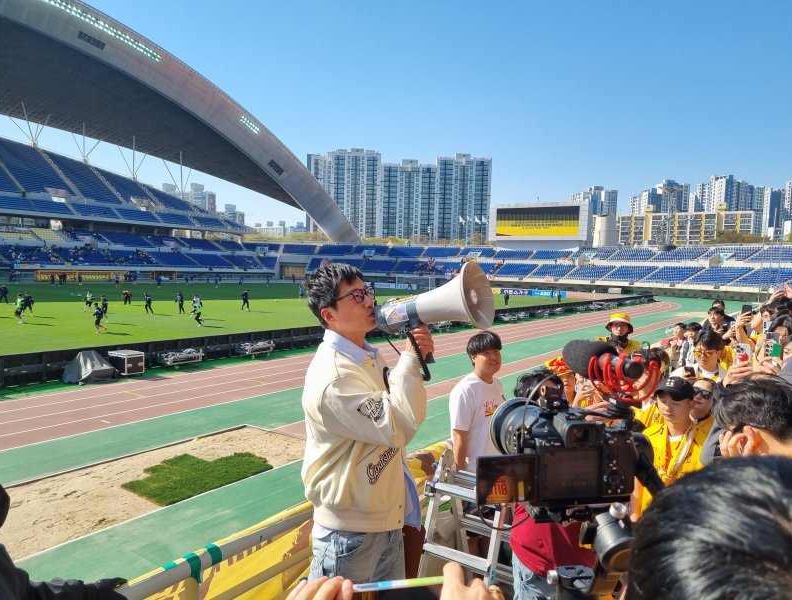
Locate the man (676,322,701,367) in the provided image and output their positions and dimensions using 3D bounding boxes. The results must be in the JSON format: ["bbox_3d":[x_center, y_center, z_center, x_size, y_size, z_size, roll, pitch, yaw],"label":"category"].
[{"bbox_3d":[3.690,1.053,7.646,0.460,1.540,0.320,4,4,38],"label":"man"}]

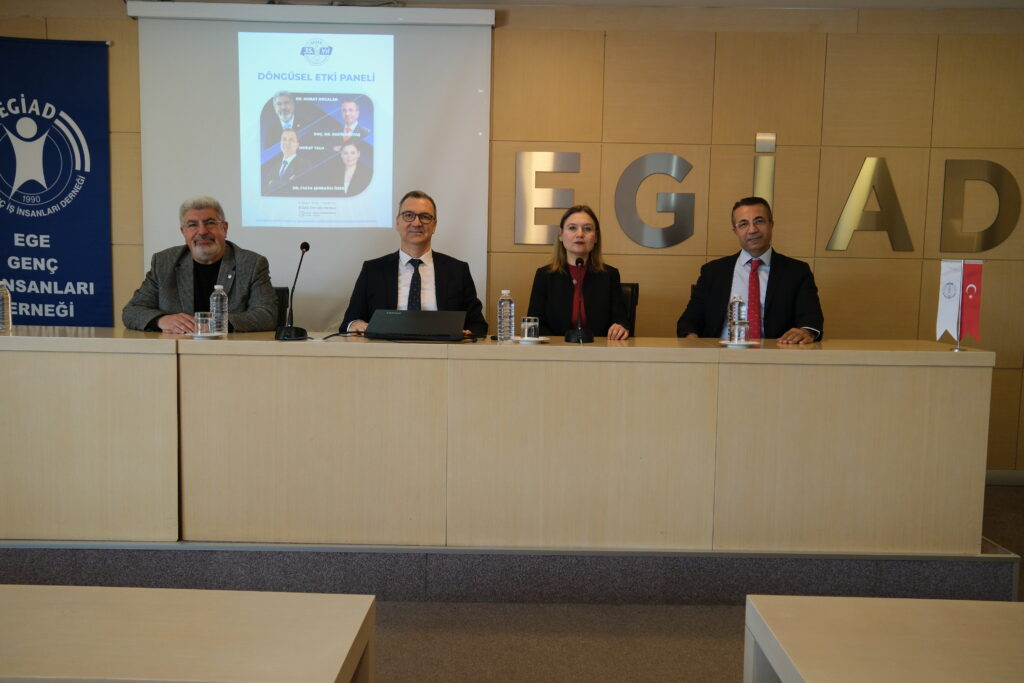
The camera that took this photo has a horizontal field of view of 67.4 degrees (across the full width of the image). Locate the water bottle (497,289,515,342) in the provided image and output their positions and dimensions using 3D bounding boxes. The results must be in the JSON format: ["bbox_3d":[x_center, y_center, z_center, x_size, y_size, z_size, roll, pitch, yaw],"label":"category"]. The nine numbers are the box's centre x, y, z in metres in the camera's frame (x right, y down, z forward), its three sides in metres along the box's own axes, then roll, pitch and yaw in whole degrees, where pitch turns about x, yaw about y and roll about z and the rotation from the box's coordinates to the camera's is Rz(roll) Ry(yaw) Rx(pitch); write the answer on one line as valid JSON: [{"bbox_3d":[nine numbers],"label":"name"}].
[{"bbox_3d":[-0.024,-0.097,2.880,0.065,0.196,0.065,1,6,0],"label":"water bottle"}]

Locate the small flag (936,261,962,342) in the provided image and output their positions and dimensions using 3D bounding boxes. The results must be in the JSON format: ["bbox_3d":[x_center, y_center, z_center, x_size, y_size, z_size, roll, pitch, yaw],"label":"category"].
[{"bbox_3d":[1.579,-0.144,2.775,0.079,0.292,0.020,1,6,0],"label":"small flag"}]

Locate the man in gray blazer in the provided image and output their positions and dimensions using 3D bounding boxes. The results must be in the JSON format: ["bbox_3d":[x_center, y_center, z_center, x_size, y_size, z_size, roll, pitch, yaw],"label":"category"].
[{"bbox_3d":[-1.273,0.046,3.213,0.638,1.299,0.720,0,6,-9],"label":"man in gray blazer"}]

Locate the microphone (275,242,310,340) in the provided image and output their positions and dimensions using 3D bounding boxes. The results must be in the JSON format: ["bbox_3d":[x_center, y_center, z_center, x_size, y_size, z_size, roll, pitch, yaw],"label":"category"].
[{"bbox_3d":[-0.814,-0.193,2.863,0.110,0.364,0.150,5,7,32],"label":"microphone"}]

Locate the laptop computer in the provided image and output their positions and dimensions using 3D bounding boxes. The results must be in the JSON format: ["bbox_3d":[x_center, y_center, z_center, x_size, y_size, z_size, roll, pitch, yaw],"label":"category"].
[{"bbox_3d":[-0.349,-0.071,2.976,0.360,0.115,0.250,1,6,5],"label":"laptop computer"}]

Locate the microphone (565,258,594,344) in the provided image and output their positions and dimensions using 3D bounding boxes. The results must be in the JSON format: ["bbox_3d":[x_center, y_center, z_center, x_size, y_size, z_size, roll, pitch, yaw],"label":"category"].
[{"bbox_3d":[0.260,-0.156,2.907,0.115,0.316,0.180,1,6,0],"label":"microphone"}]

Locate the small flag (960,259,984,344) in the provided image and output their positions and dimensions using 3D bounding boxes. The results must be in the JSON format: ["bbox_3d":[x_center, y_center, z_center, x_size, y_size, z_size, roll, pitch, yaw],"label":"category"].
[{"bbox_3d":[1.658,-0.144,2.774,0.079,0.292,0.020,1,6,0],"label":"small flag"}]

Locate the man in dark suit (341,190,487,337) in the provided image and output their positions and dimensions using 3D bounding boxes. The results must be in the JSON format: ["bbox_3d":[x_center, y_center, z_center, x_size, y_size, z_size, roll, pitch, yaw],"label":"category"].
[{"bbox_3d":[-0.401,0.037,3.224,0.598,1.341,0.720,1,6,-3],"label":"man in dark suit"}]

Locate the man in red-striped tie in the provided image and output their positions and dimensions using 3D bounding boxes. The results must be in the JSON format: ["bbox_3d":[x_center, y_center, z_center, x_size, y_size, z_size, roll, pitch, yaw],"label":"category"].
[{"bbox_3d":[0.960,0.065,3.213,0.585,1.332,0.720,2,6,8],"label":"man in red-striped tie"}]

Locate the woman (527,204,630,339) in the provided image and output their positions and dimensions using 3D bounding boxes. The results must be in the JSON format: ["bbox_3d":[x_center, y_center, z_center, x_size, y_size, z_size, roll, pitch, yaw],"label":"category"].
[{"bbox_3d":[0.274,0.069,3.271,0.426,1.291,0.700,1,6,3],"label":"woman"}]

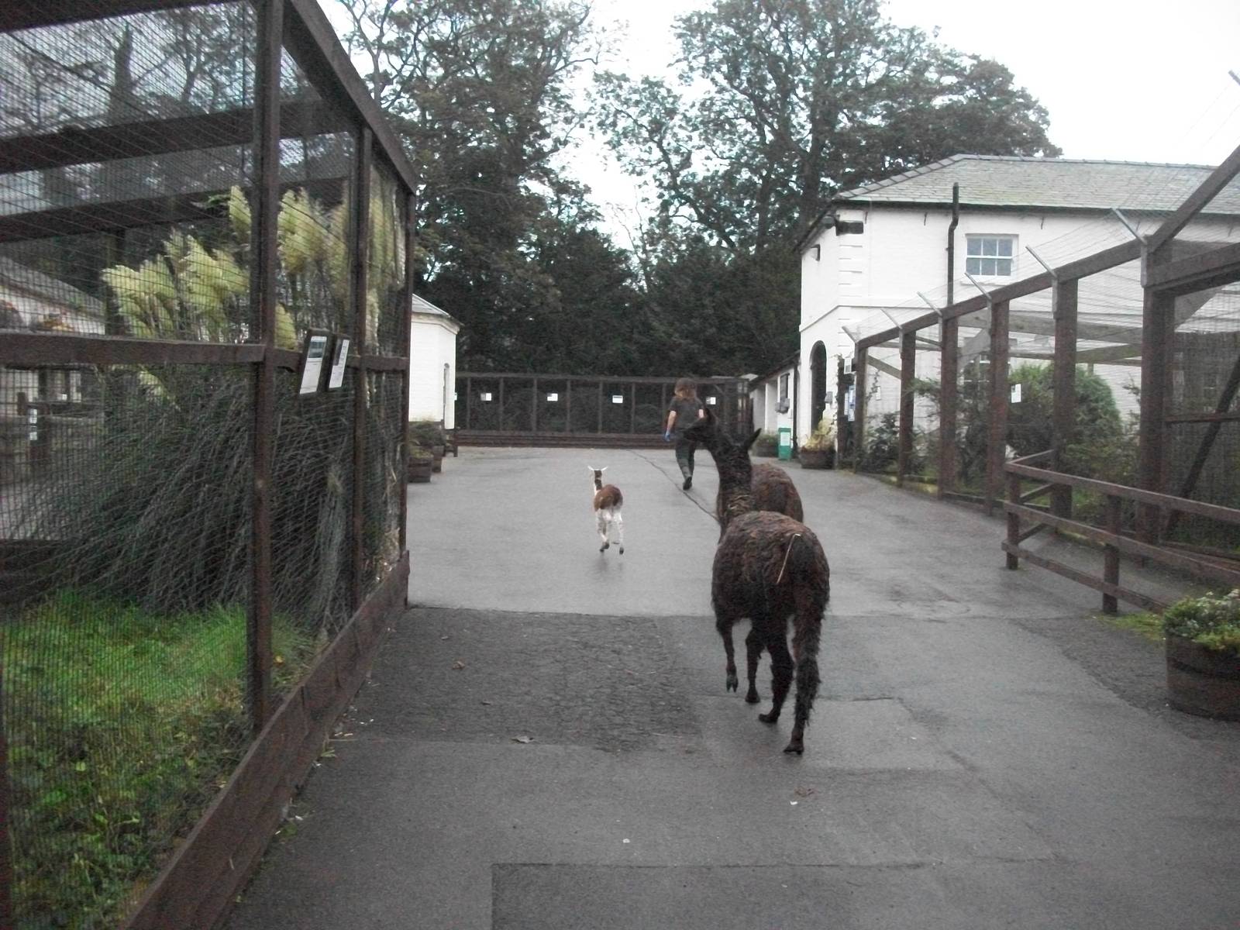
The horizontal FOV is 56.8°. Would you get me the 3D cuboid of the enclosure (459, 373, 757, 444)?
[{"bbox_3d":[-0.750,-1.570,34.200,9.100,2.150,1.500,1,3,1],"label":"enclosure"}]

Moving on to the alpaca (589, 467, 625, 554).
[{"bbox_3d":[-0.150,0.400,10.750,0.290,0.800,0.740,0,3,-11],"label":"alpaca"}]

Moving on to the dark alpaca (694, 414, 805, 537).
[{"bbox_3d":[0.860,0.290,8.350,0.560,1.430,1.300,0,3,-11],"label":"dark alpaca"}]

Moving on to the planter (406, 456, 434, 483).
[{"bbox_3d":[-3.210,0.068,17.800,0.640,0.410,0.640,1,3,0],"label":"planter"}]

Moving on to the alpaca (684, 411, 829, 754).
[{"bbox_3d":[0.640,0.490,5.430,0.520,1.420,1.250,1,3,-8],"label":"alpaca"}]

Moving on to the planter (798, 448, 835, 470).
[{"bbox_3d":[4.040,-0.140,23.500,0.700,0.430,0.700,1,3,0],"label":"planter"}]

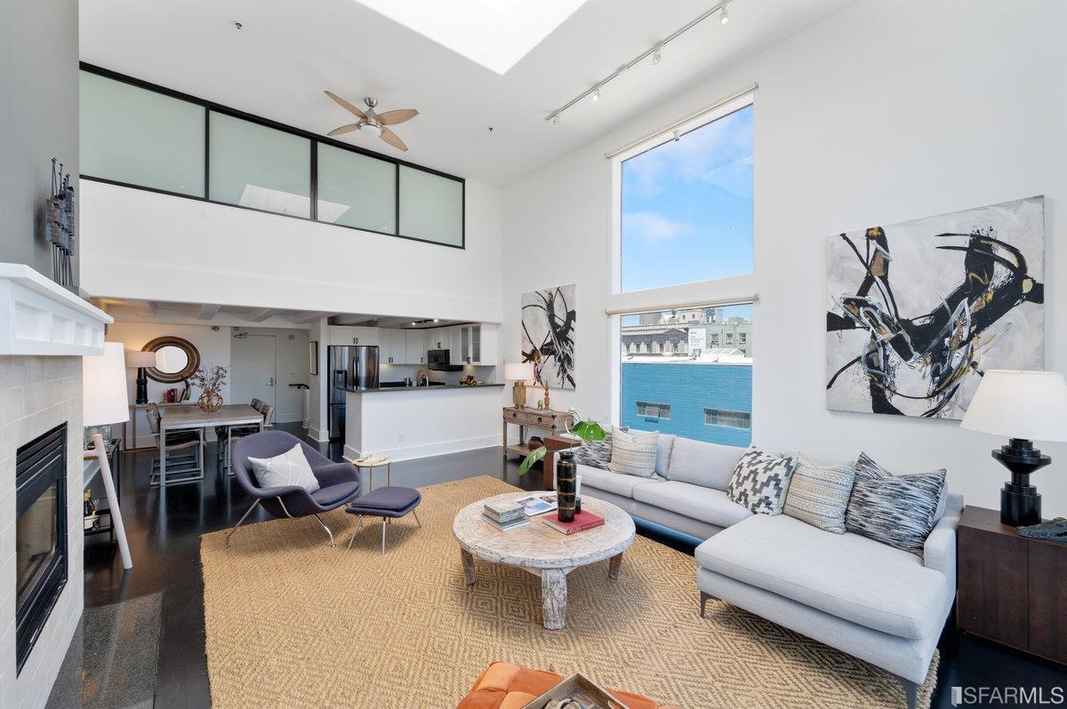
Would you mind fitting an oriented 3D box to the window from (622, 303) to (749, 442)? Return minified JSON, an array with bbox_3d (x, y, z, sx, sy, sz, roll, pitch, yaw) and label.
[{"bbox_3d":[1.654,0.282,4.790,0.130,1.600,1.660,0,0,-40],"label":"window"}]

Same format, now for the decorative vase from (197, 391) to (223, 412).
[{"bbox_3d":[-4.600,0.682,5.900,0.285,0.285,0.285,0,0,-38],"label":"decorative vase"}]

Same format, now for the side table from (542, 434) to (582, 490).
[{"bbox_3d":[0.479,1.307,4.910,0.540,0.600,0.460,0,0,-39],"label":"side table"}]

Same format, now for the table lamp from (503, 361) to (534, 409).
[{"bbox_3d":[-0.211,0.478,6.370,0.445,0.675,0.445,0,0,0],"label":"table lamp"}]

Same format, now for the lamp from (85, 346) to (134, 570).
[{"bbox_3d":[-3.262,0.754,3.009,0.490,1.700,0.490,0,0,-40],"label":"lamp"}]

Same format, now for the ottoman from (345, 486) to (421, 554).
[{"bbox_3d":[-1.286,1.411,3.611,0.520,0.400,0.610,0,0,17],"label":"ottoman"}]

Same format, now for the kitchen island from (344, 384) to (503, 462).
[{"bbox_3d":[-1.851,1.064,6.964,2.500,1.100,0.980,0,0,-40],"label":"kitchen island"}]

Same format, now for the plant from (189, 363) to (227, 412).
[{"bbox_3d":[-4.630,0.470,5.900,0.430,0.715,0.420,0,0,-38],"label":"plant"}]

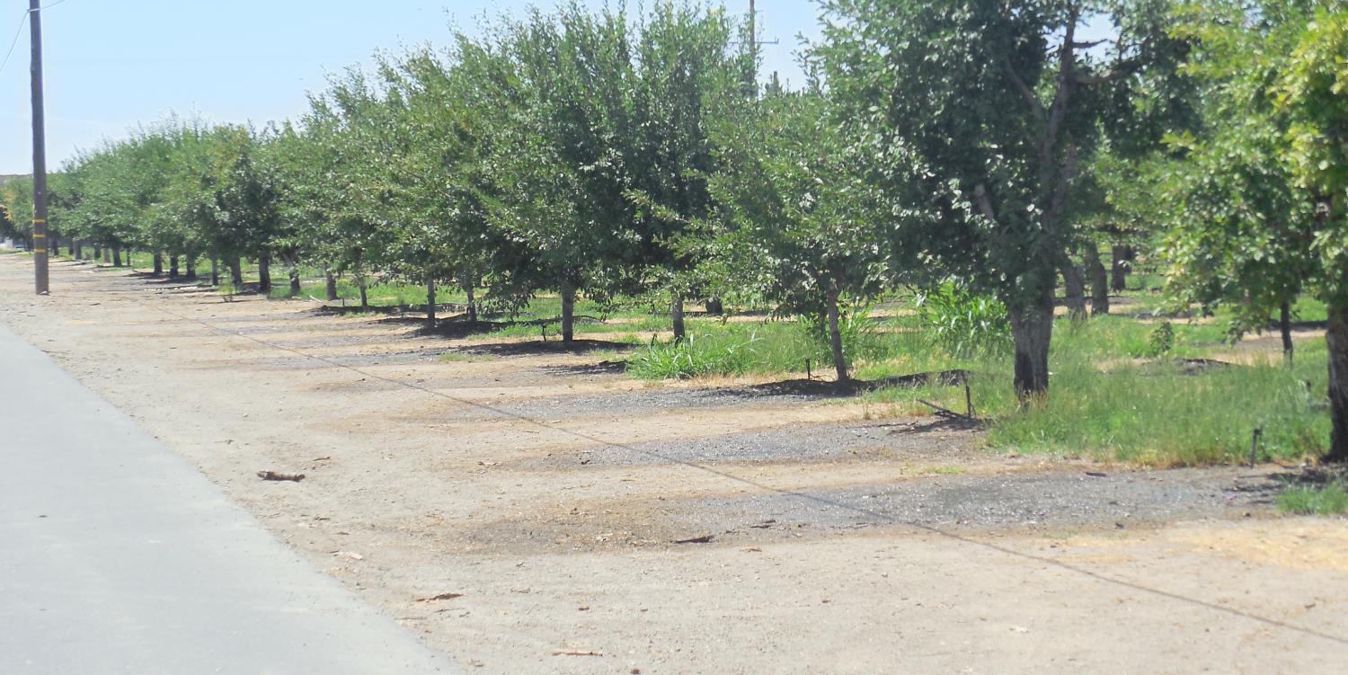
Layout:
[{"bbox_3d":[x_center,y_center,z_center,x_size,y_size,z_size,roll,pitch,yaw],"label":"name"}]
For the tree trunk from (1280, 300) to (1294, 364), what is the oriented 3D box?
[{"bbox_3d":[6.002,-0.057,35.847,0.124,0.681,0.114,-1,2,-12],"label":"tree trunk"}]

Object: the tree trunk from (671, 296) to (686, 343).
[{"bbox_3d":[0.053,-0.171,41.013,0.153,0.614,0.141,-1,2,0],"label":"tree trunk"}]

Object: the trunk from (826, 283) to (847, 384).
[{"bbox_3d":[1.535,-0.040,34.524,0.169,0.964,0.155,-1,2,-12],"label":"trunk"}]

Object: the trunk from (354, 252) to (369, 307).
[{"bbox_3d":[-5.598,-1.008,65.520,0.226,1.018,0.208,-1,2,-12],"label":"trunk"}]

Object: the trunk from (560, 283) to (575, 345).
[{"bbox_3d":[-1.362,-0.310,46.872,0.189,0.796,0.174,-1,2,-12],"label":"trunk"}]

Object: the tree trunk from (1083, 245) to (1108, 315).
[{"bbox_3d":[6.360,-0.856,55.125,0.349,1.063,0.321,-1,2,-12],"label":"tree trunk"}]

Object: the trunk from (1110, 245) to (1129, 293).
[{"bbox_3d":[8.324,-1.290,68.481,0.315,0.906,0.290,-1,2,0],"label":"trunk"}]

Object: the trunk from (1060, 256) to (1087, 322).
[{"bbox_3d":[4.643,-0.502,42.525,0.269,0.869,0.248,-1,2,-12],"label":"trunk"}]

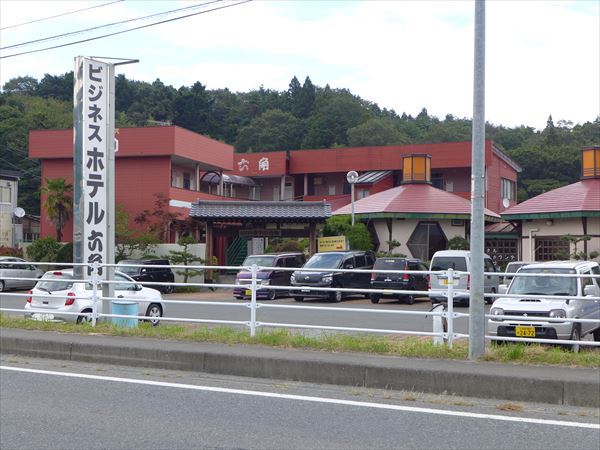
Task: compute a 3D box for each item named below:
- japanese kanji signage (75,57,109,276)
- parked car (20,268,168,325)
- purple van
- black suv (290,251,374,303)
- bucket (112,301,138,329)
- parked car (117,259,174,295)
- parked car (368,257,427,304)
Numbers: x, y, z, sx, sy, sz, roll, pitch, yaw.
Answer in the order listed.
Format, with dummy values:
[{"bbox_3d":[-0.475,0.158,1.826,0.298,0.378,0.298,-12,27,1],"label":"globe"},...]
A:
[{"bbox_3d":[-3.739,-0.997,15.622,0.220,3.920,0.600,0,-1,33],"label":"japanese kanji signage"},{"bbox_3d":[-4.991,1.847,21.779,1.680,1.510,3.780,0,-1,28],"label":"parked car"},{"bbox_3d":[-1.070,1.894,32.283,1.475,1.670,3.395,0,-1,27],"label":"purple van"},{"bbox_3d":[1.361,1.896,32.411,1.700,1.820,4.500,0,-1,30],"label":"black suv"},{"bbox_3d":[-3.000,1.562,14.884,0.450,0.500,0.450,0,-1,0],"label":"bucket"},{"bbox_3d":[-6.995,2.237,36.993,1.680,1.530,3.900,0,-1,24],"label":"parked car"},{"bbox_3d":[3.669,1.950,30.822,1.475,1.550,3.395,0,-1,23],"label":"parked car"}]

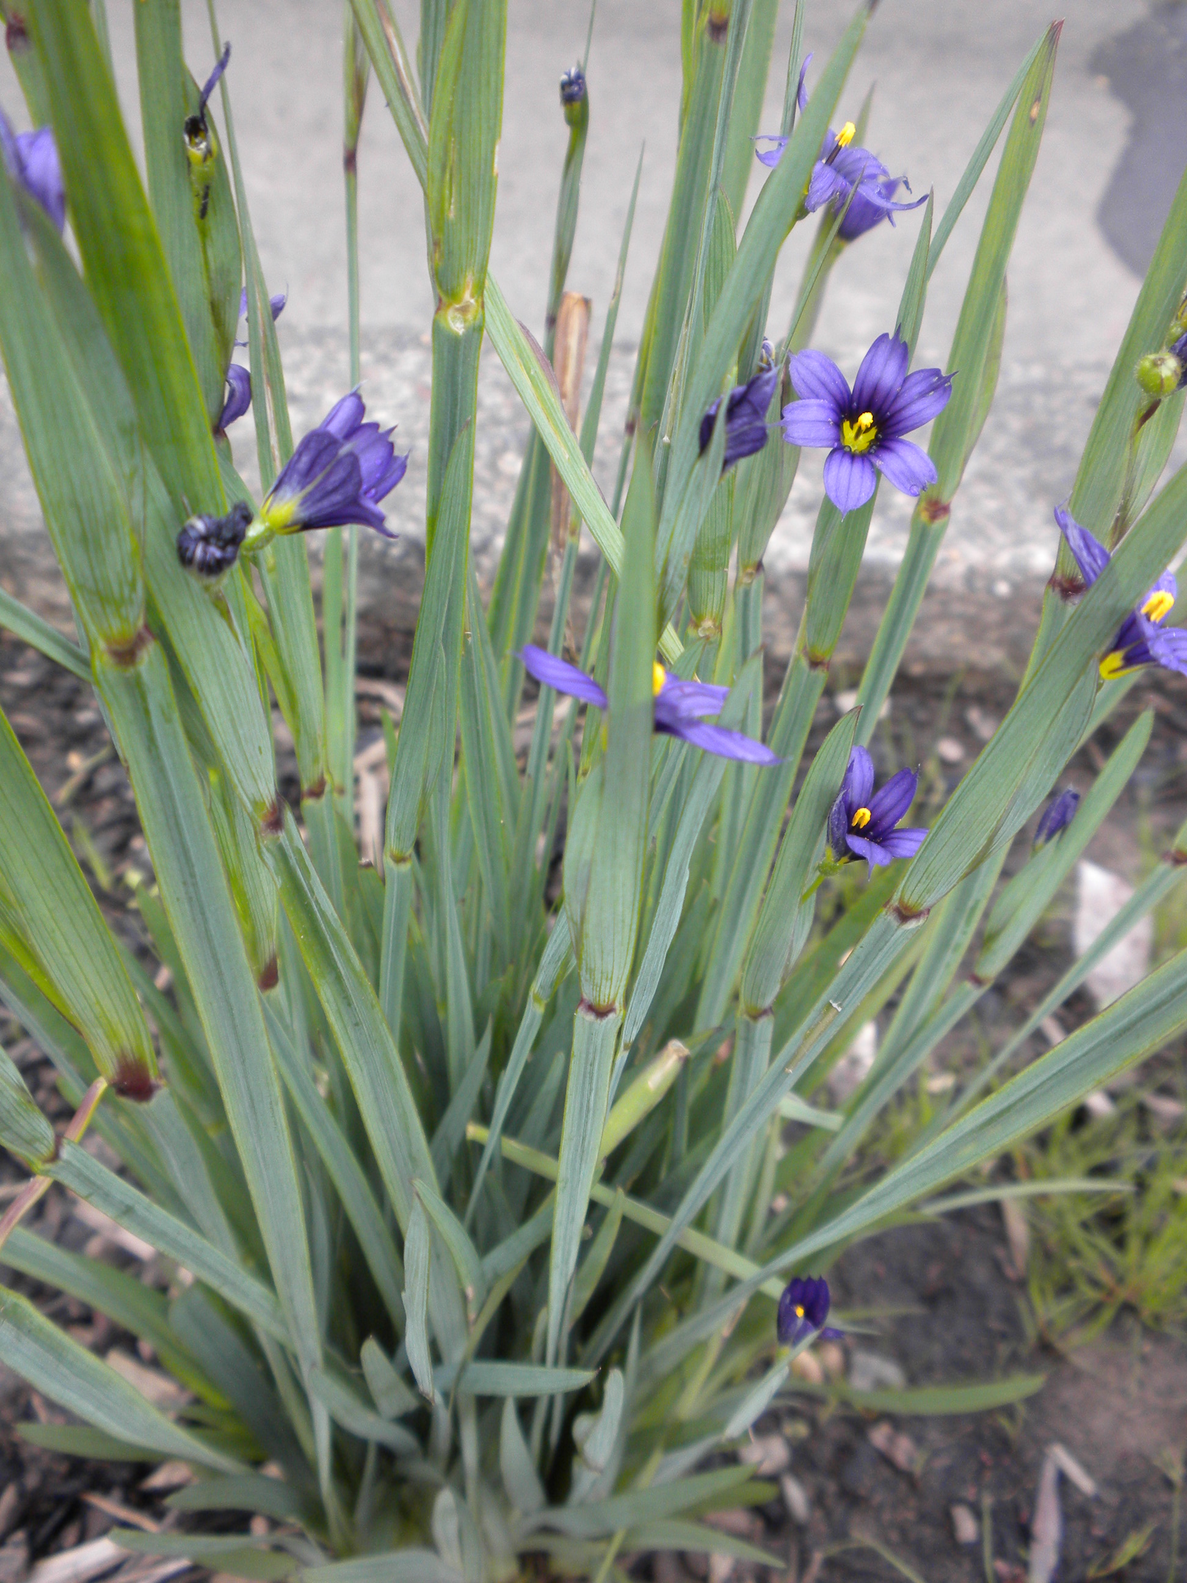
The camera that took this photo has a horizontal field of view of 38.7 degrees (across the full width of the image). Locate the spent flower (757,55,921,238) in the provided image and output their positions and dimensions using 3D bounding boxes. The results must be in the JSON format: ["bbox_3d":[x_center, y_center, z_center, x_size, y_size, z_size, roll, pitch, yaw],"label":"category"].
[{"bbox_3d":[0.034,-0.092,0.240,0.020,0.017,0.019,11,27,-11],"label":"spent flower"}]

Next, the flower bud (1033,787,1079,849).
[{"bbox_3d":[0.079,0.005,0.290,0.005,0.011,0.005,26,21,-8],"label":"flower bud"}]

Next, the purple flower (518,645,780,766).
[{"bbox_3d":[0.005,-0.009,0.172,0.026,0.006,0.023,22,6,-2],"label":"purple flower"}]

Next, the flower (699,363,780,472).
[{"bbox_3d":[0.020,-0.051,0.230,0.009,0.013,0.008,20,21,-6],"label":"flower"}]

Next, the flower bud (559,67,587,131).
[{"bbox_3d":[-0.003,-0.111,0.270,0.004,0.009,0.004,3,21,-1],"label":"flower bud"}]

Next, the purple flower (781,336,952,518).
[{"bbox_3d":[0.038,-0.052,0.240,0.024,0.010,0.025,0,78,-2],"label":"purple flower"}]

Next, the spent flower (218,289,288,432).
[{"bbox_3d":[-0.047,-0.060,0.235,0.009,0.017,0.009,5,21,-2],"label":"spent flower"}]

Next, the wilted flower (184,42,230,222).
[{"bbox_3d":[-0.051,-0.087,0.225,0.006,0.022,0.006,4,17,-1],"label":"wilted flower"}]

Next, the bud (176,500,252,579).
[{"bbox_3d":[-0.043,-0.028,0.190,0.008,0.007,0.007,5,21,-2],"label":"bud"}]

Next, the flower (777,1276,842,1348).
[{"bbox_3d":[0.042,0.101,0.330,0.011,0.009,0.013,2,66,-6],"label":"flower"}]

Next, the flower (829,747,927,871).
[{"bbox_3d":[0.044,0.003,0.265,0.013,0.011,0.018,5,68,-23],"label":"flower"}]

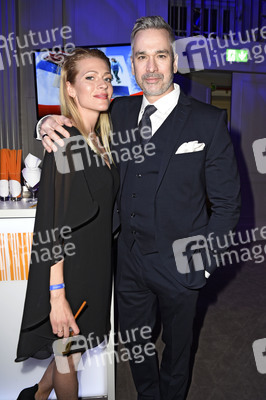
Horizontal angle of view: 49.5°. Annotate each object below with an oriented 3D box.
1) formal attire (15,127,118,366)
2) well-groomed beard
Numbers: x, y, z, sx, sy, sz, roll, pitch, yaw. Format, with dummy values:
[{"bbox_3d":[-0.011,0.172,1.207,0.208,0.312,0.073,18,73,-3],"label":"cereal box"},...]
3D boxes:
[{"bbox_3d":[-0.265,0.194,1.182,0.360,0.960,0.400,3,6,33],"label":"formal attire"},{"bbox_3d":[0.083,-0.428,1.060,0.135,0.088,0.090,1,13,8],"label":"well-groomed beard"}]

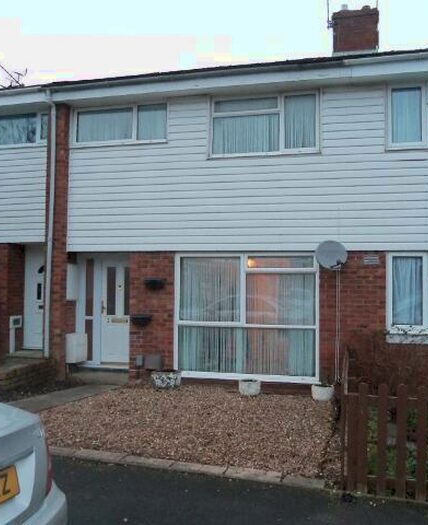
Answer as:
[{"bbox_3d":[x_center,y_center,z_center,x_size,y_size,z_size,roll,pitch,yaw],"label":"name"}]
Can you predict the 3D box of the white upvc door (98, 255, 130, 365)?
[{"bbox_3d":[-1.679,0.857,10.145,0.850,1.987,0.080,0,-3,14],"label":"white upvc door"}]

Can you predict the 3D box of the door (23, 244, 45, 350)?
[{"bbox_3d":[-3.438,0.705,11.428,0.900,2.090,0.080,0,-2,18],"label":"door"}]

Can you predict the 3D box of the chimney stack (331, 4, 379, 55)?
[{"bbox_3d":[3.073,-4.909,12.283,0.930,1.080,0.500,0,-2,14],"label":"chimney stack"}]

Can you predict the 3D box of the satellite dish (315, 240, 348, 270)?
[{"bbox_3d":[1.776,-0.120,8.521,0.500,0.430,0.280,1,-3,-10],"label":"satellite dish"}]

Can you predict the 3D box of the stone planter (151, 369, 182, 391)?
[{"bbox_3d":[-0.758,1.895,9.032,0.420,0.260,0.350,0,-2,14],"label":"stone planter"}]

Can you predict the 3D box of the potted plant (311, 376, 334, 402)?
[{"bbox_3d":[1.669,1.942,8.628,0.350,0.320,0.350,0,-2,14],"label":"potted plant"}]

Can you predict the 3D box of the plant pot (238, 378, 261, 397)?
[{"bbox_3d":[0.568,1.956,8.844,0.335,0.230,0.335,0,-3,14],"label":"plant pot"}]

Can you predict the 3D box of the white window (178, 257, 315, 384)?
[{"bbox_3d":[0.498,0.868,9.097,2.342,2.029,0.110,0,-3,14],"label":"white window"}]

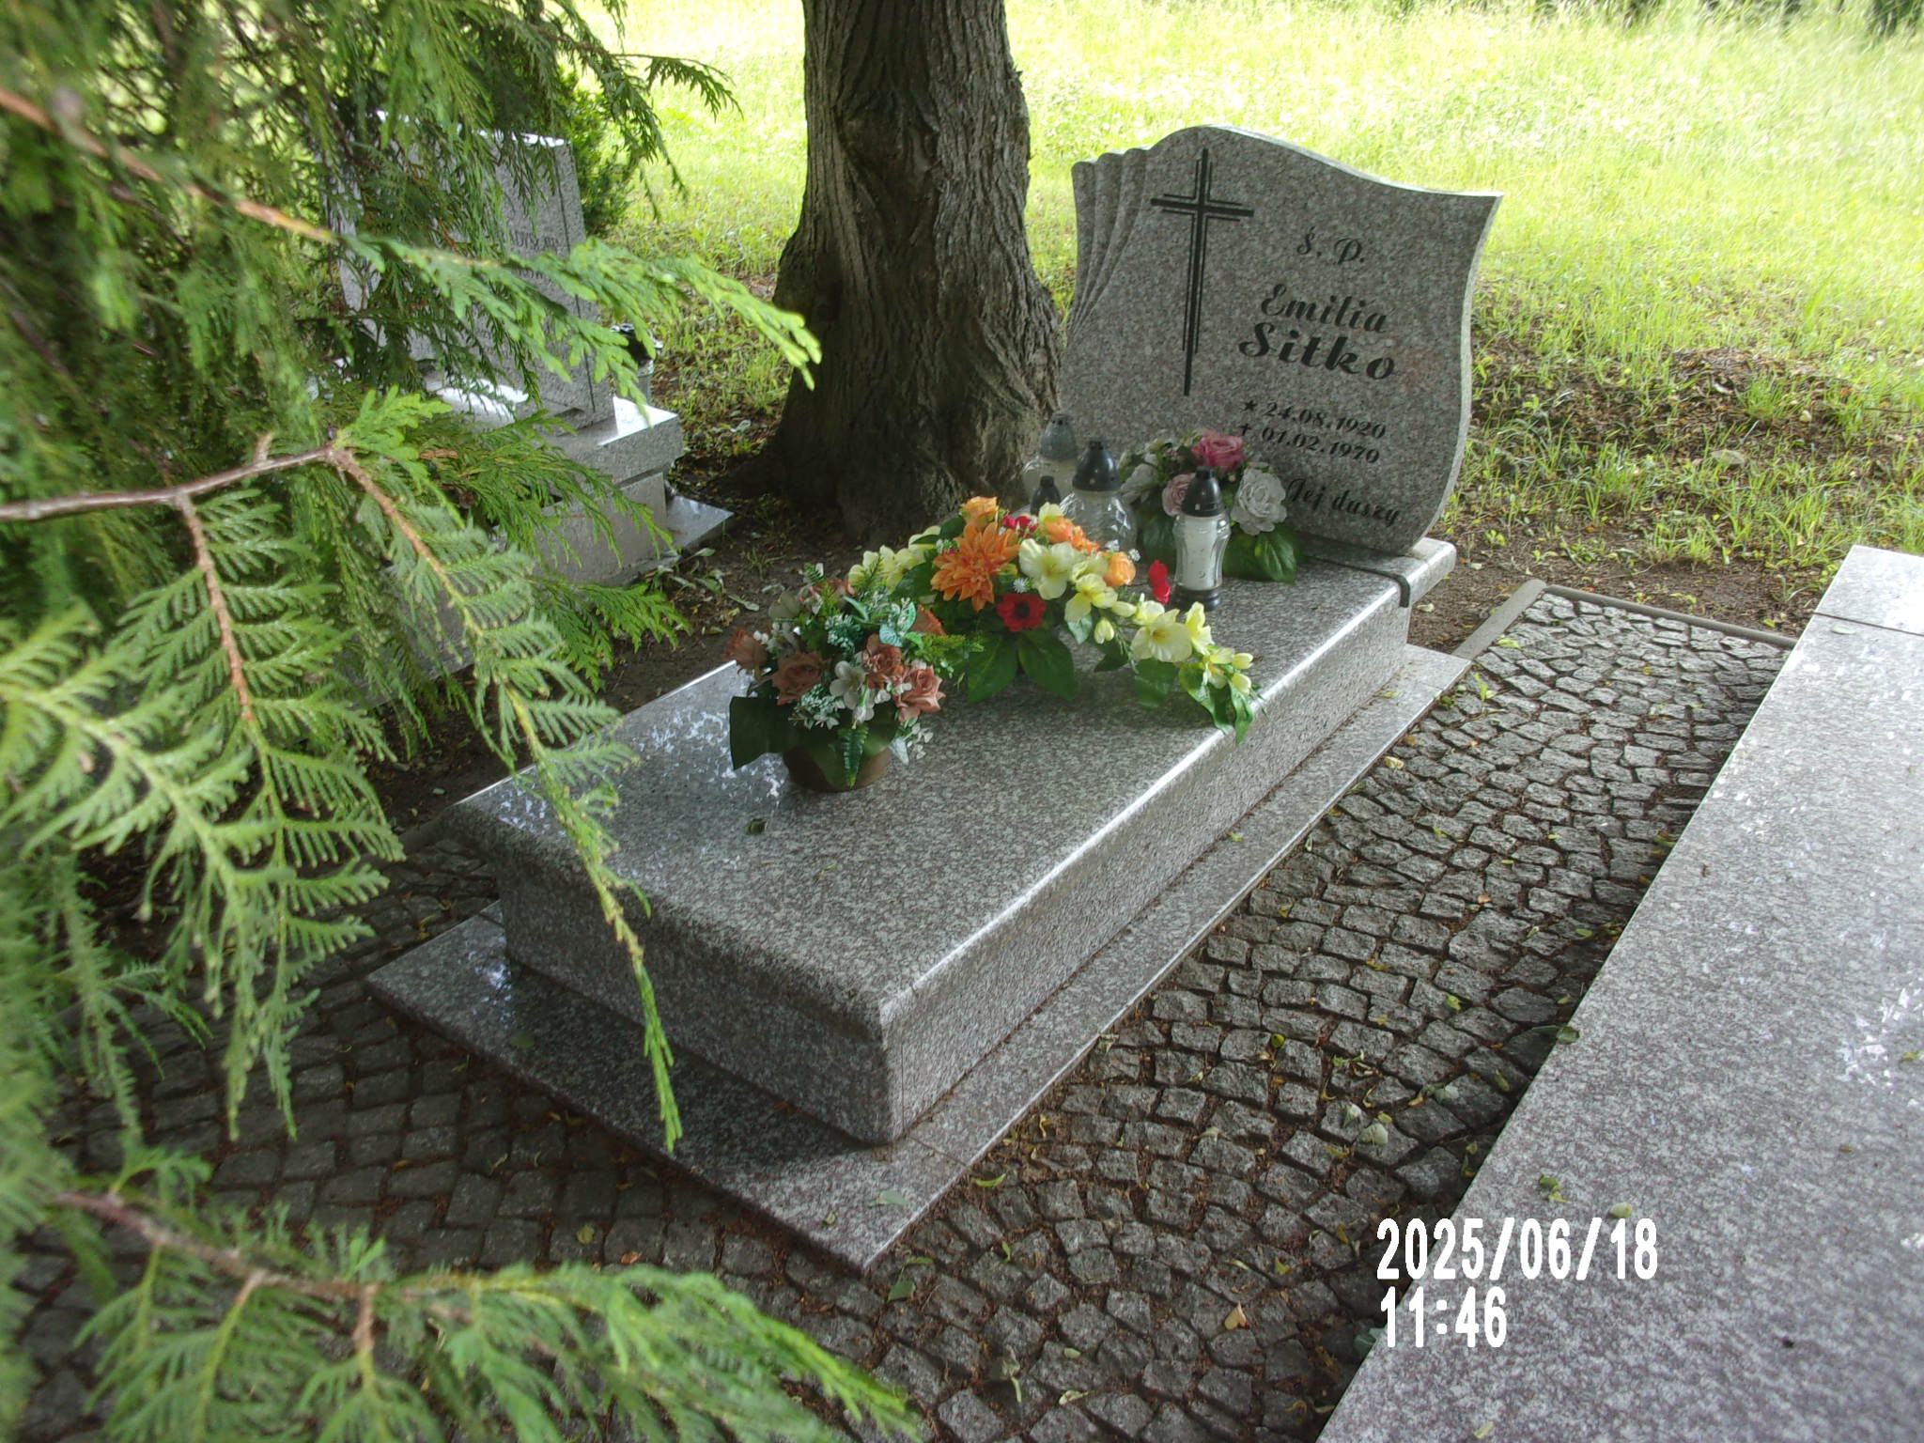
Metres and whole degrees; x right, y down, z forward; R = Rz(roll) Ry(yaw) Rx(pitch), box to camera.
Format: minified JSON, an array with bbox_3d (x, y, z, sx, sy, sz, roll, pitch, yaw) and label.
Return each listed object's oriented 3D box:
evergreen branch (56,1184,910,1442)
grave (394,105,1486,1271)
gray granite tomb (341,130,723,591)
[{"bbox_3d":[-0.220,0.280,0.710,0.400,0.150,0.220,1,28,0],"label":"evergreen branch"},{"bbox_3d":[0.110,-0.341,2.760,1.030,1.150,2.220,19,33,30],"label":"grave"},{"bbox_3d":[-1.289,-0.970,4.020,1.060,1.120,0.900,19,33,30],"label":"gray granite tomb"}]

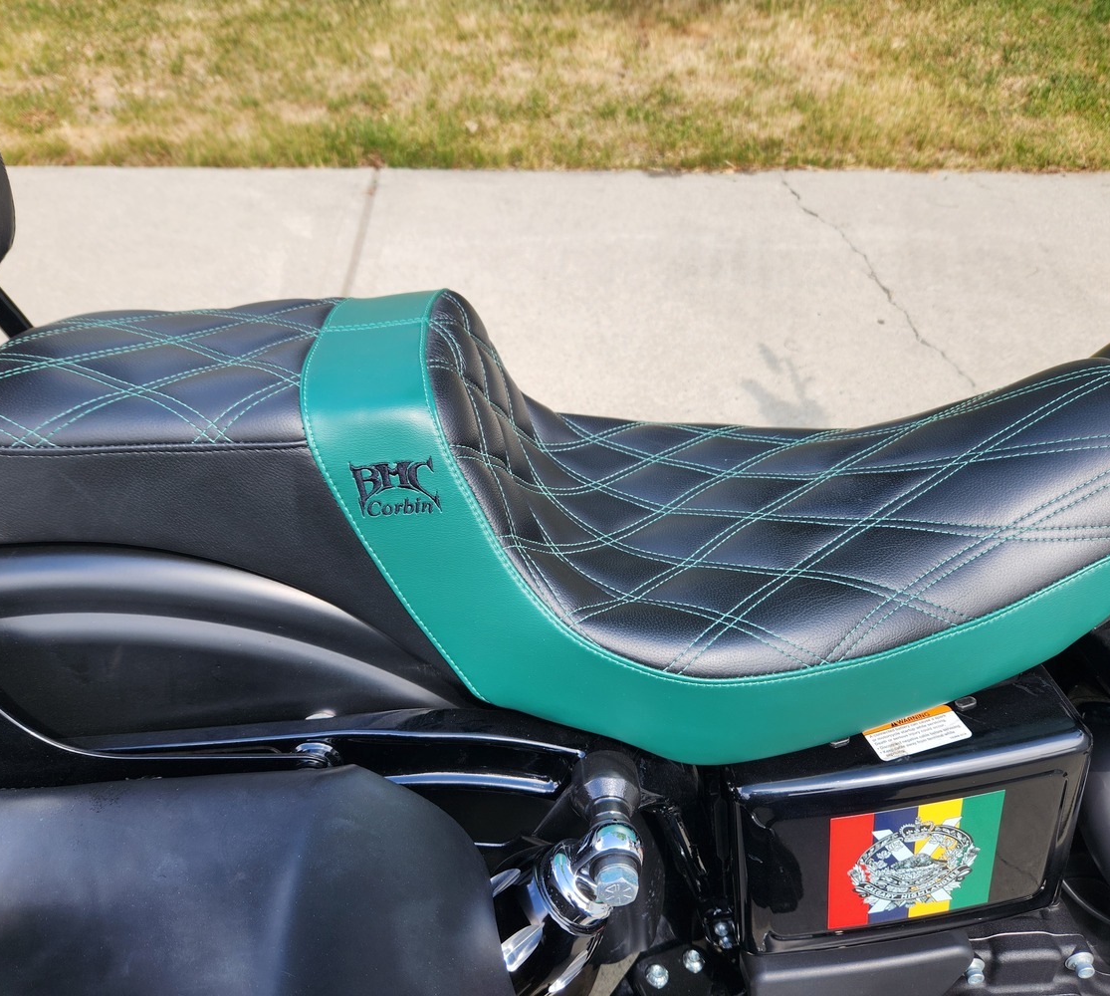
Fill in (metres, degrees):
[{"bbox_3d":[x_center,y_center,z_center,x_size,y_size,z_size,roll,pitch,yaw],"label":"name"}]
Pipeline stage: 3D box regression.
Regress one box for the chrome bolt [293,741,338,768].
[{"bbox_3d":[-0.126,0.136,0.466,0.021,0.018,0.015,-6,28,-3],"label":"chrome bolt"}]

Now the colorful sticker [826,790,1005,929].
[{"bbox_3d":[0.214,0.217,0.526,0.101,0.097,0.002,-9,28,-1],"label":"colorful sticker"}]

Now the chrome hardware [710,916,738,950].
[{"bbox_3d":[0.119,0.305,0.619,0.017,0.020,0.013,-6,28,-3],"label":"chrome hardware"}]

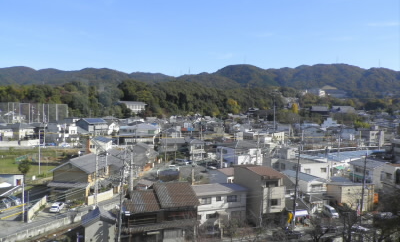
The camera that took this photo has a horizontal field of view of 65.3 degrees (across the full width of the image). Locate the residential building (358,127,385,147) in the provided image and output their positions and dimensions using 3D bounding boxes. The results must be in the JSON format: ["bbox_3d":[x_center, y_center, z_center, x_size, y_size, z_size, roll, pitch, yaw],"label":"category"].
[{"bbox_3d":[85.889,7.734,156.939,7.500,9.500,9.000,0,3,-15],"label":"residential building"}]

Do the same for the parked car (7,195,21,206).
[{"bbox_3d":[-37.465,15.541,62.153,4.100,1.500,1.700,3,4,31],"label":"parked car"}]

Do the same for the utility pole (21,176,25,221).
[{"bbox_3d":[-29.945,13.348,52.900,0.350,7.400,0.350,0,3,-15],"label":"utility pole"}]

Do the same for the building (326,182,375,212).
[{"bbox_3d":[29.410,14.452,61.026,7.500,5.400,4.500,0,3,-14],"label":"building"}]

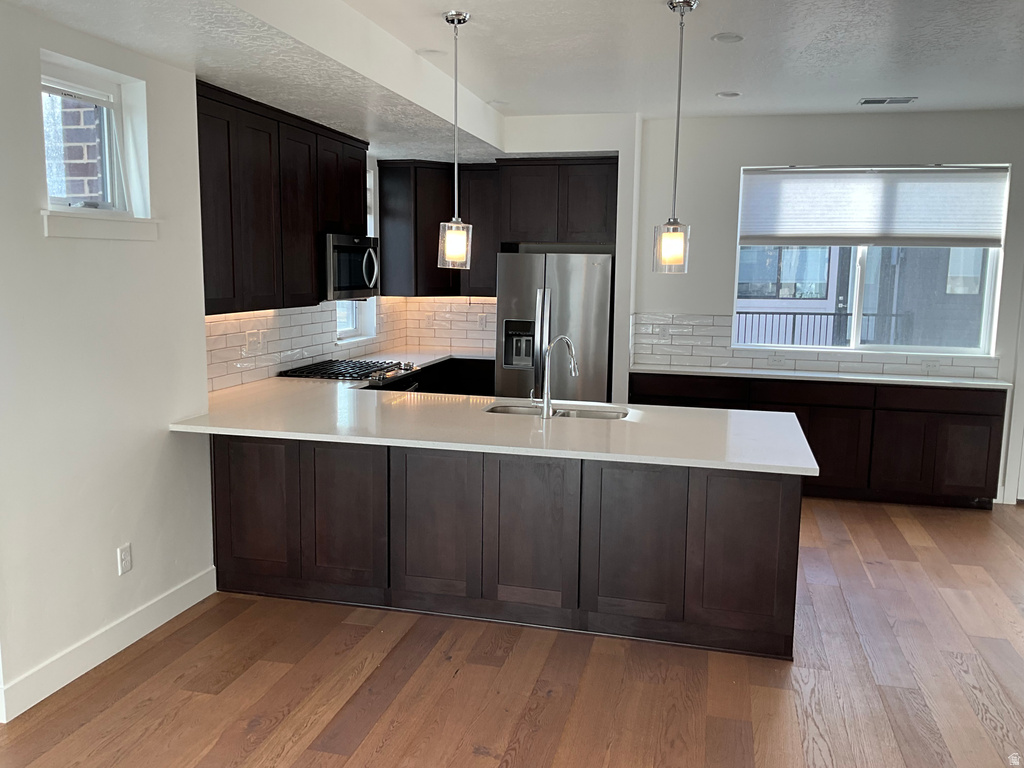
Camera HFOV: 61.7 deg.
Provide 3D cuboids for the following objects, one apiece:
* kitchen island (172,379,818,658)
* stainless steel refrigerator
[{"bbox_3d":[-0.057,0.619,4.242,2.815,0.914,1.278,3,8,14],"label":"kitchen island"},{"bbox_3d":[0.405,-0.194,7.105,0.902,1.748,0.836,3,8,14],"label":"stainless steel refrigerator"}]

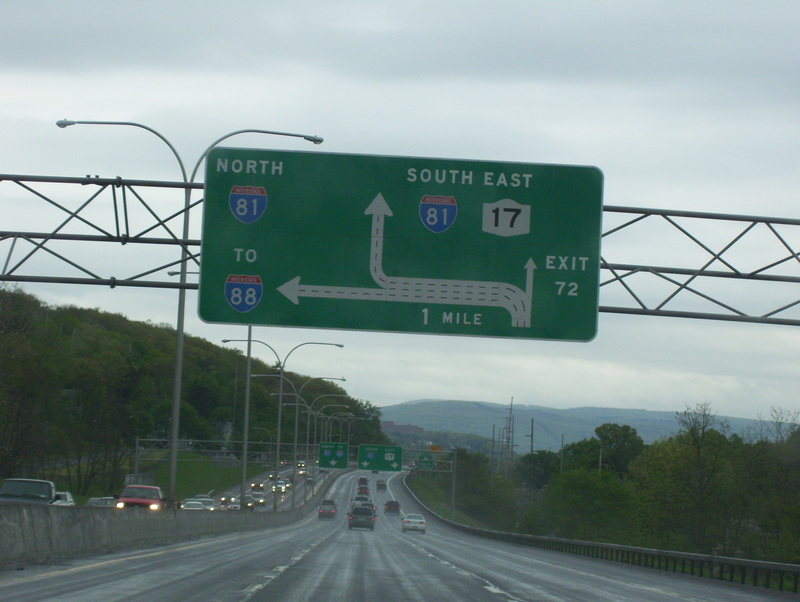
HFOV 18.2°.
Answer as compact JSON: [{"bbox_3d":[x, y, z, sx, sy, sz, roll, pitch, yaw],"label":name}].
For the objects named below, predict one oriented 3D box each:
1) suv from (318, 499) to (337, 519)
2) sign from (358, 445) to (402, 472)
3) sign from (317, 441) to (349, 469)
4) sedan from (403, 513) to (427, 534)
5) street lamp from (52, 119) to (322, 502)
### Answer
[{"bbox_3d":[-7.196,20.544,246.000,1.770,1.720,4.550,3,-5,-1],"label":"suv"},{"bbox_3d":[-2.353,18.824,300.000,5.230,2.950,0.150,3,-4,-1],"label":"sign"},{"bbox_3d":[-7.971,18.523,300.000,3.500,3.070,0.150,3,-4,-1],"label":"sign"},{"bbox_3d":[1.019,15.827,178.000,1.720,1.400,4.550,3,-5,-1],"label":"sedan"},{"bbox_3d":[-7.449,0.561,85.000,9.000,13.100,0.400,3,-4,-1],"label":"street lamp"}]

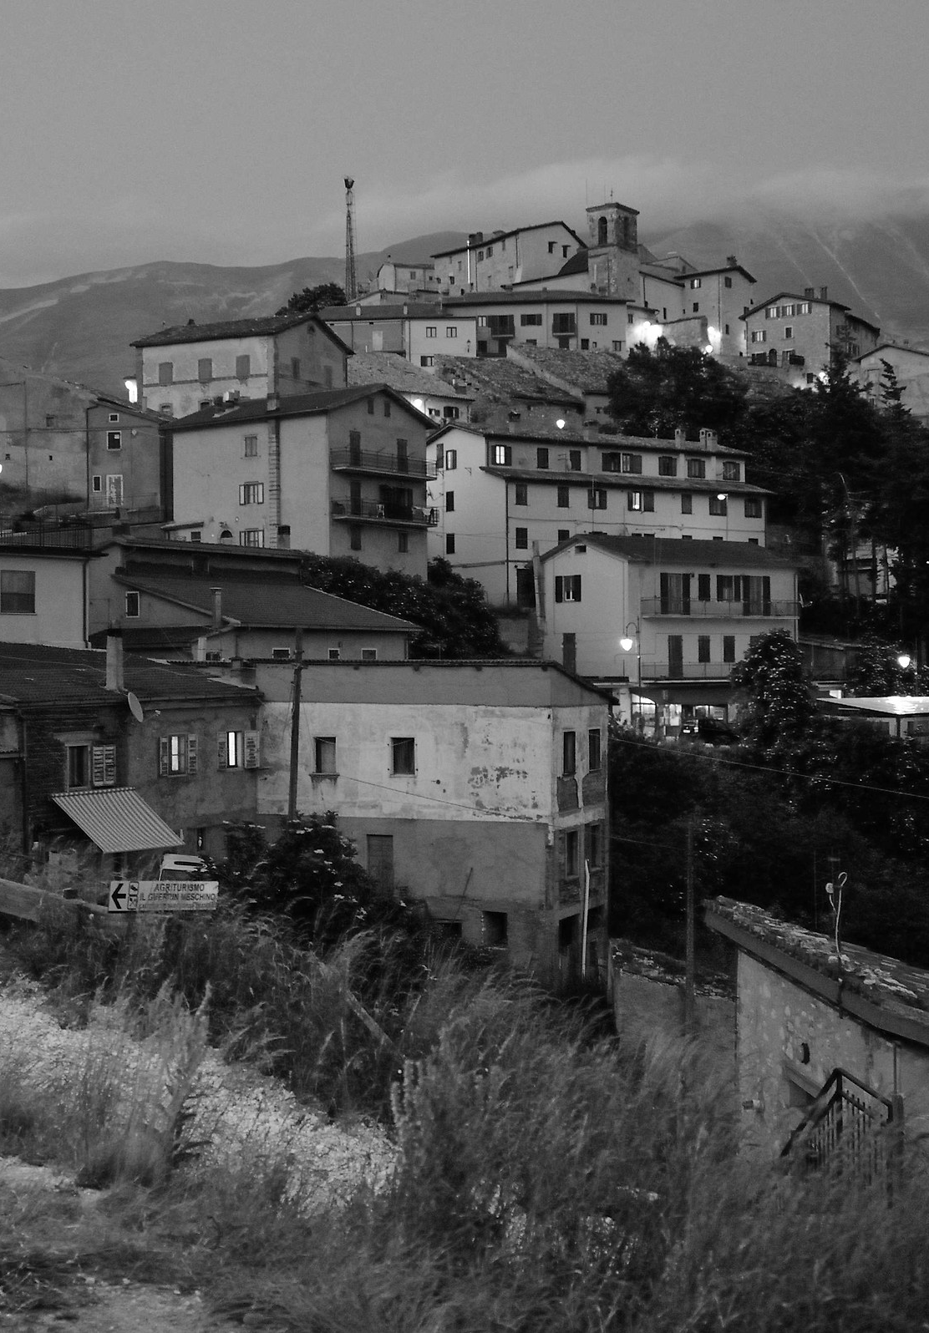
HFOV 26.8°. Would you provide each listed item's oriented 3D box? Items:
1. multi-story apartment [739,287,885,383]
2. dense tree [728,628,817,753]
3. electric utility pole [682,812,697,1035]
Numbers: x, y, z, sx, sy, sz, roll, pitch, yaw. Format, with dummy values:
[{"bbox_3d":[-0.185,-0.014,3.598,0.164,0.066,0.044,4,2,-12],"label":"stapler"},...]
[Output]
[{"bbox_3d":[44.299,-41.210,247.721,12.100,11.904,12.000,1,1,40],"label":"multi-story apartment"},{"bbox_3d":[14.262,1.124,90.040,3.900,5.868,3.900,0,1,0],"label":"dense tree"},{"bbox_3d":[6.246,7.265,54.000,0.220,6.500,0.220,0,1,0],"label":"electric utility pole"}]

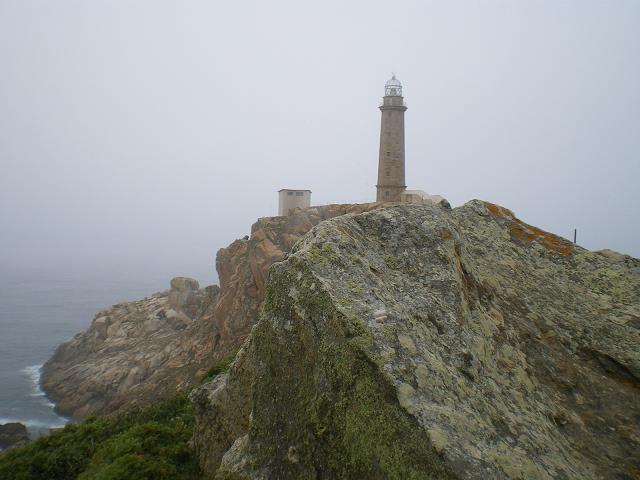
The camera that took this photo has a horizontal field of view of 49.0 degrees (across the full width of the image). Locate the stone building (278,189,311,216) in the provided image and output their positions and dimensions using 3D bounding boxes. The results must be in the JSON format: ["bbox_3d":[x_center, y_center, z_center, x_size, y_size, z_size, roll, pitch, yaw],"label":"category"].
[{"bbox_3d":[-5.190,-7.530,143.000,6.400,5.700,5.800,1,-1,-2],"label":"stone building"}]

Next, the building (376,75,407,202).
[{"bbox_3d":[14.860,-20.840,145.000,6.200,26.500,6.200,1,-1,5],"label":"building"}]

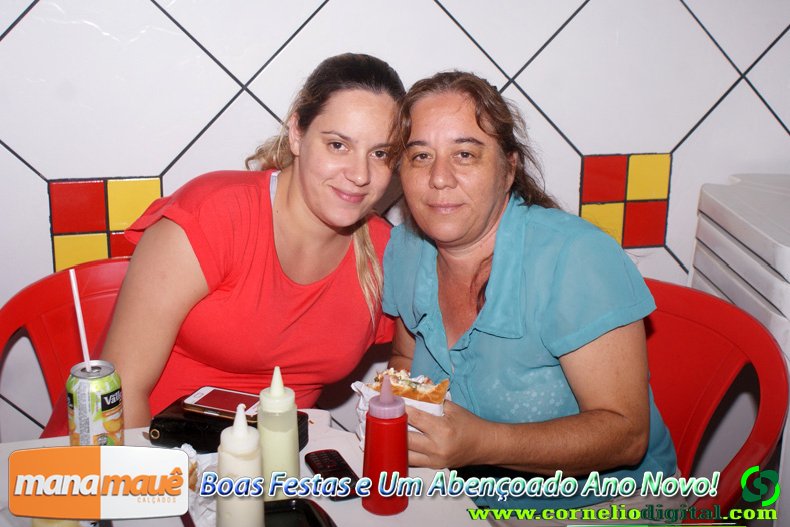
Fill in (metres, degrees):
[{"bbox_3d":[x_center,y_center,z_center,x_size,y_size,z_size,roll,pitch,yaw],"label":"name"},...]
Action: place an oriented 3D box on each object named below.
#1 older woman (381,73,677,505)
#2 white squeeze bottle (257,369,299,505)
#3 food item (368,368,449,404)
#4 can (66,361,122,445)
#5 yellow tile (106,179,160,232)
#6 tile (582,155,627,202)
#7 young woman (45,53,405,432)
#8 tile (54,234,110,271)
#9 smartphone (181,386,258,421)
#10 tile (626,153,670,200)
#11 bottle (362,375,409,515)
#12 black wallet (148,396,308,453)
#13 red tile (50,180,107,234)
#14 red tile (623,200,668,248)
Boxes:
[{"bbox_3d":[0.186,0.305,1.426,0.520,1.150,0.620,7,15,24],"label":"older woman"},{"bbox_3d":[-0.131,0.184,1.035,0.052,0.157,0.052,1,14,0],"label":"white squeeze bottle"},{"bbox_3d":[0.016,0.164,1.200,0.115,0.055,0.080,6,15,24],"label":"food item"},{"bbox_3d":[-0.377,0.191,1.167,0.066,0.119,0.066,-4,14,-13],"label":"can"},{"bbox_3d":[-0.502,-0.115,1.787,0.099,0.099,0.010,-4,14,-13],"label":"yellow tile"},{"bbox_3d":[0.455,-0.183,2.010,0.099,0.099,0.010,-4,14,-13],"label":"tile"},{"bbox_3d":[-0.182,0.285,1.410,0.500,1.180,0.620,-4,14,-13],"label":"young woman"},{"bbox_3d":[-0.603,-0.007,1.788,0.099,0.099,0.010,-4,14,-13],"label":"tile"},{"bbox_3d":[-0.222,0.191,1.251,0.120,0.010,0.062,4,15,19],"label":"smartphone"},{"bbox_3d":[0.556,-0.190,2.034,0.099,0.099,0.010,-4,14,-13],"label":"tile"},{"bbox_3d":[-0.010,0.190,0.999,0.052,0.156,0.052,1,14,0],"label":"bottle"},{"bbox_3d":[-0.209,0.203,1.194,0.188,0.032,0.090,4,14,11],"label":"black wallet"},{"bbox_3d":[-0.604,-0.108,1.764,0.099,0.099,0.010,-4,14,-13],"label":"red tile"},{"bbox_3d":[0.557,-0.089,2.058,0.099,0.099,0.010,-4,14,-13],"label":"red tile"}]

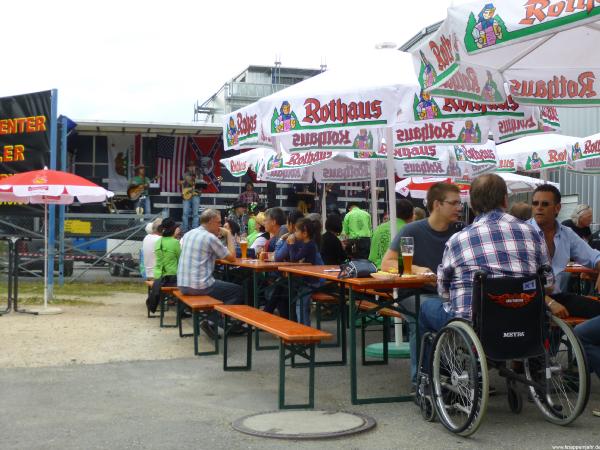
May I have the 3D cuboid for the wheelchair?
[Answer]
[{"bbox_3d":[1.049,0.643,4.930,0.650,0.880,1.020,-1,-1,-17],"label":"wheelchair"}]

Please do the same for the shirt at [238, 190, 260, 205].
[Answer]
[{"bbox_3d":[-1.286,-0.637,22.500,0.570,0.520,0.300,-1,-1,-11],"label":"shirt"}]

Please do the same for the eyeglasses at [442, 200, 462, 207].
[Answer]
[{"bbox_3d":[0.950,-0.134,5.650,0.140,0.040,0.140,-1,-1,12],"label":"eyeglasses"}]

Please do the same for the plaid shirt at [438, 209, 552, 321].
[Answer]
[{"bbox_3d":[1.069,0.222,4.930,0.560,0.630,0.420,0,-1,-18],"label":"plaid shirt"}]

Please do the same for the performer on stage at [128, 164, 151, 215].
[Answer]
[{"bbox_3d":[-4.096,-0.663,23.000,0.600,1.740,0.450,0,-1,-14],"label":"performer on stage"}]

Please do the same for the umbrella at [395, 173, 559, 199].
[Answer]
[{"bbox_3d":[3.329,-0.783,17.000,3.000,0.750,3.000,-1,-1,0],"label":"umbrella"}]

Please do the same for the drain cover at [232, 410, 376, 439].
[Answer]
[{"bbox_3d":[0.025,1.095,4.971,0.780,0.040,0.780,-1,-1,0],"label":"drain cover"}]

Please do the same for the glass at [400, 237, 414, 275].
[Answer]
[{"bbox_3d":[0.682,0.194,5.720,0.085,0.243,0.085,-1,-1,0],"label":"glass"}]

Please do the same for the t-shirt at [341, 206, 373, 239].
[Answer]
[{"bbox_3d":[0.931,-0.041,14.600,0.470,0.540,0.290,-1,-1,-12],"label":"t-shirt"}]

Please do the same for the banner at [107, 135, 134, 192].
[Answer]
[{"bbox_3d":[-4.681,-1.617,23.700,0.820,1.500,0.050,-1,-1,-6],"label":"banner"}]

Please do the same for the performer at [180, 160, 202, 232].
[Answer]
[{"bbox_3d":[-2.709,-0.685,22.300,0.600,1.790,0.450,-1,-1,-5],"label":"performer"}]

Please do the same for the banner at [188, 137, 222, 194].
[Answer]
[{"bbox_3d":[-2.527,-1.618,24.100,0.920,1.500,0.050,-1,-1,-6],"label":"banner"}]

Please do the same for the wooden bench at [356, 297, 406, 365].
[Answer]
[{"bbox_3d":[0.790,0.860,6.356,0.260,0.480,2.200,-1,-1,-14],"label":"wooden bench"}]

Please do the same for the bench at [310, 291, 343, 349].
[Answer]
[{"bbox_3d":[0.077,0.913,9.174,0.260,0.480,2.200,-1,-1,-14],"label":"bench"}]

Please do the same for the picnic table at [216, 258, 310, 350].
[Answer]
[{"bbox_3d":[-0.410,0.773,9.075,0.500,0.770,2.200,-1,-1,-15],"label":"picnic table"}]

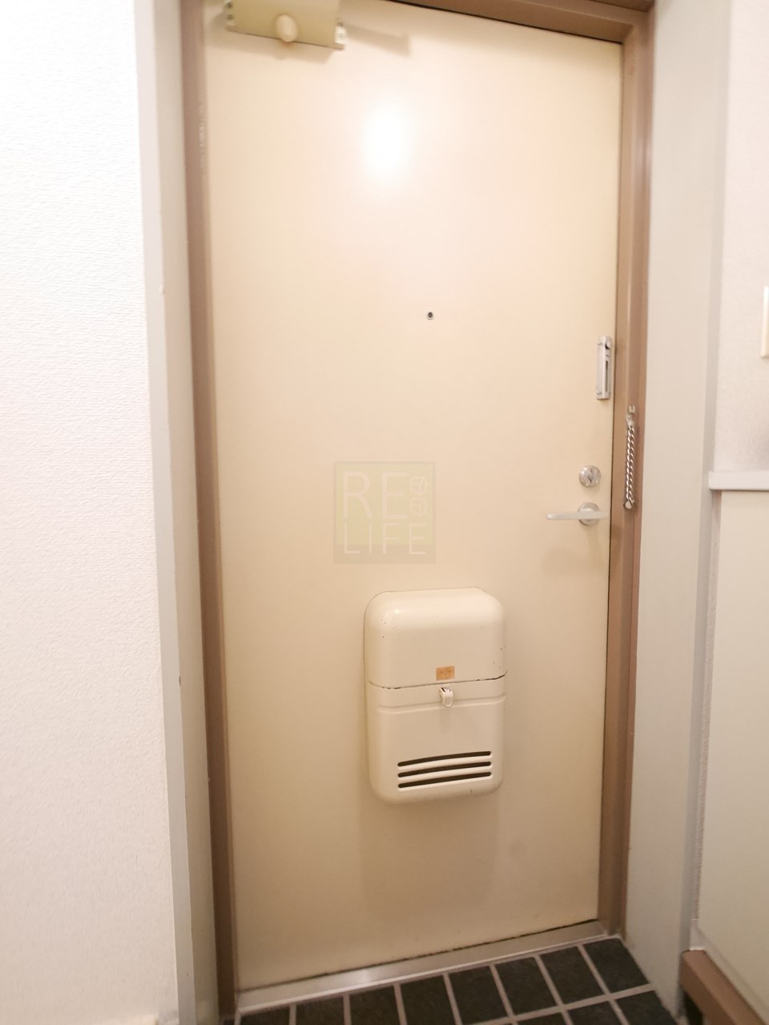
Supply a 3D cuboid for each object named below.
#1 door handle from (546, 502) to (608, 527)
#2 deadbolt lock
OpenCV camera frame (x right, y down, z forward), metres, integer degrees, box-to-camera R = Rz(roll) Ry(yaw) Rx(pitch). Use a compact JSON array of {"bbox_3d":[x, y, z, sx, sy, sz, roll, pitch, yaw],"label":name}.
[{"bbox_3d":[0.387,0.006,0.843,0.147,0.049,0.056,-1,4,-9],"label":"door handle"},{"bbox_3d":[0.433,-0.075,0.862,0.047,0.047,0.023,-1,4,-9],"label":"deadbolt lock"}]

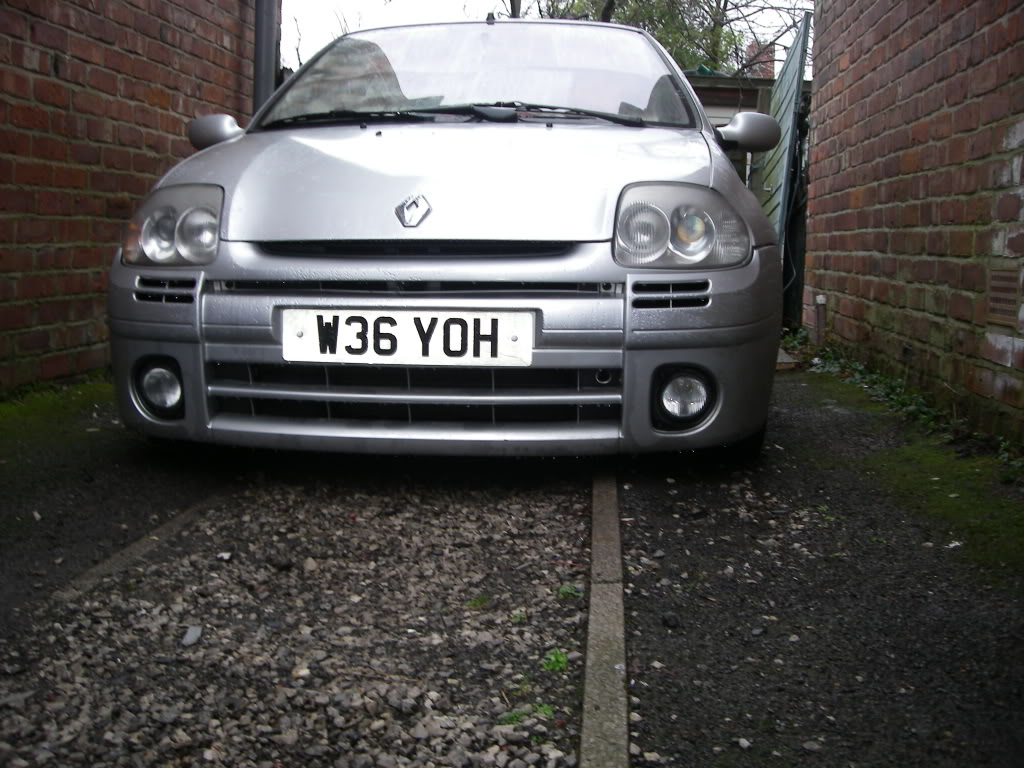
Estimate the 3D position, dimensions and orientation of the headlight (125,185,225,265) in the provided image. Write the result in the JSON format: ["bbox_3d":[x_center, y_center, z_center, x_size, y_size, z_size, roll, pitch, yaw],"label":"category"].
[{"bbox_3d":[-0.771,-0.353,2.534,0.330,0.190,0.250,1,7,5],"label":"headlight"}]

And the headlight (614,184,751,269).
[{"bbox_3d":[0.374,-0.335,2.434,0.330,0.190,0.250,1,7,5],"label":"headlight"}]

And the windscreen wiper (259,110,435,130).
[{"bbox_3d":[-0.476,-0.739,3.172,0.560,0.050,0.070,3,8,22],"label":"windscreen wiper"}]

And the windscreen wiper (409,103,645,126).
[{"bbox_3d":[0.037,-0.739,3.081,0.650,0.070,0.100,1,7,5],"label":"windscreen wiper"}]

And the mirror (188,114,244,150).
[{"bbox_3d":[-0.929,-0.790,3.555,0.200,0.122,0.130,1,7,5],"label":"mirror"}]

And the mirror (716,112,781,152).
[{"bbox_3d":[0.720,-0.764,3.412,0.200,0.122,0.130,1,7,5],"label":"mirror"}]

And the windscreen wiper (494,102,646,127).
[{"bbox_3d":[0.161,-0.739,3.085,0.430,0.050,0.075,6,7,-2],"label":"windscreen wiper"}]

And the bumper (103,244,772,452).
[{"bbox_3d":[-0.199,-0.098,2.525,1.630,0.460,0.480,1,7,5],"label":"bumper"}]

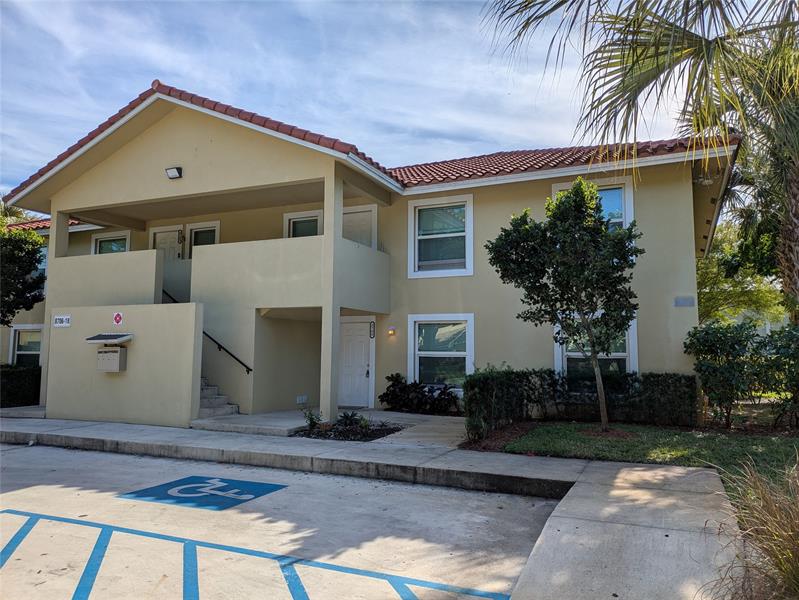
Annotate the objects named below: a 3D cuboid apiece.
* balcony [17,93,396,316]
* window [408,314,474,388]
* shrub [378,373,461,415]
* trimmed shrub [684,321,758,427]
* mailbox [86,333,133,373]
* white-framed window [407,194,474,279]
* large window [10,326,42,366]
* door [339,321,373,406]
[{"bbox_3d":[-4.767,-2.076,14.238,9.487,4.848,3.255,-2,-5,24],"label":"balcony"},{"bbox_3d":[0.944,1.279,13.234,1.600,1.906,0.125,-2,-5,24],"label":"window"},{"bbox_3d":[0.429,2.104,12.942,2.008,0.803,0.748,-2,-5,24],"label":"shrub"},{"bbox_3d":[5.907,1.350,10.598,1.219,1.994,1.136,-2,-5,24],"label":"trimmed shrub"},{"bbox_3d":[-5.937,1.074,11.777,0.947,0.796,0.360,-2,-5,24],"label":"mailbox"},{"bbox_3d":[0.959,-1.479,13.460,1.594,1.909,0.125,-2,-5,24],"label":"white-framed window"},{"bbox_3d":[-12.151,1.694,18.955,1.620,1.884,0.125,-2,-5,24],"label":"large window"},{"bbox_3d":[-1.153,1.568,14.127,0.961,2.025,0.090,-2,-5,24],"label":"door"}]

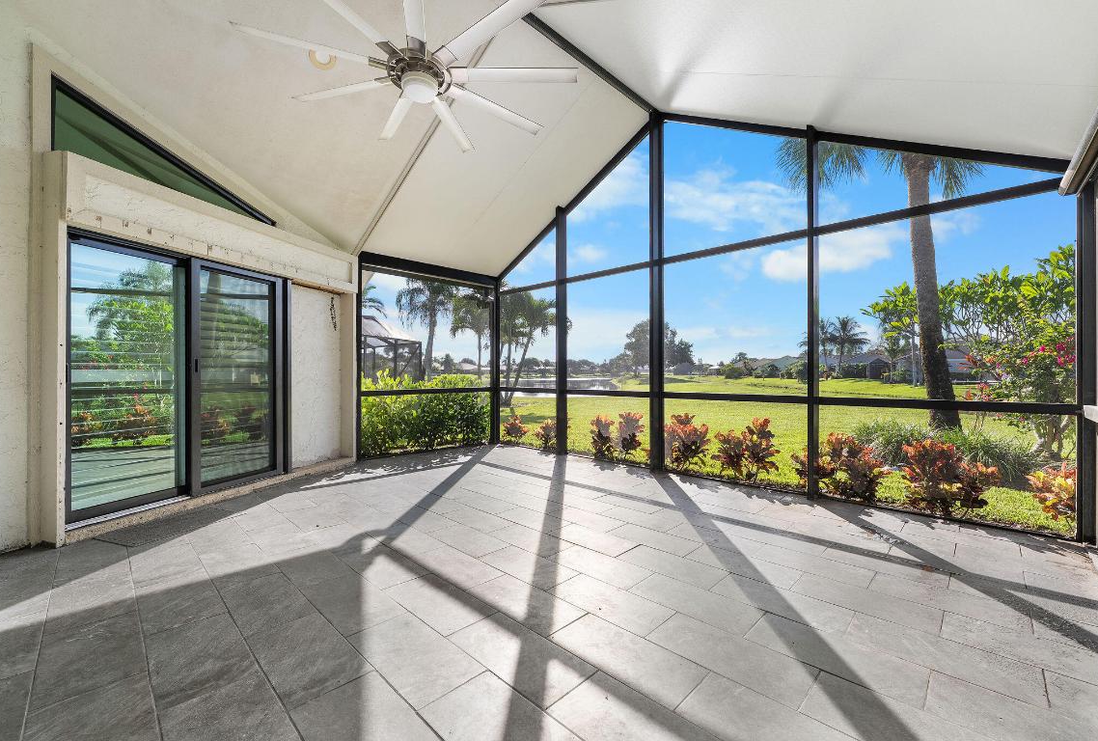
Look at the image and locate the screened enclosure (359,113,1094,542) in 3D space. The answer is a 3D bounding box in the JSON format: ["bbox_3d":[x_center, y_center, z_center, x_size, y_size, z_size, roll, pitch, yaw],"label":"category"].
[{"bbox_3d":[0.625,-0.909,4.145,6.052,4.126,2.267,0,0,44],"label":"screened enclosure"}]

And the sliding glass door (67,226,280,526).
[{"bbox_3d":[-3.203,0.059,3.903,0.130,2.139,1.838,0,0,17],"label":"sliding glass door"}]

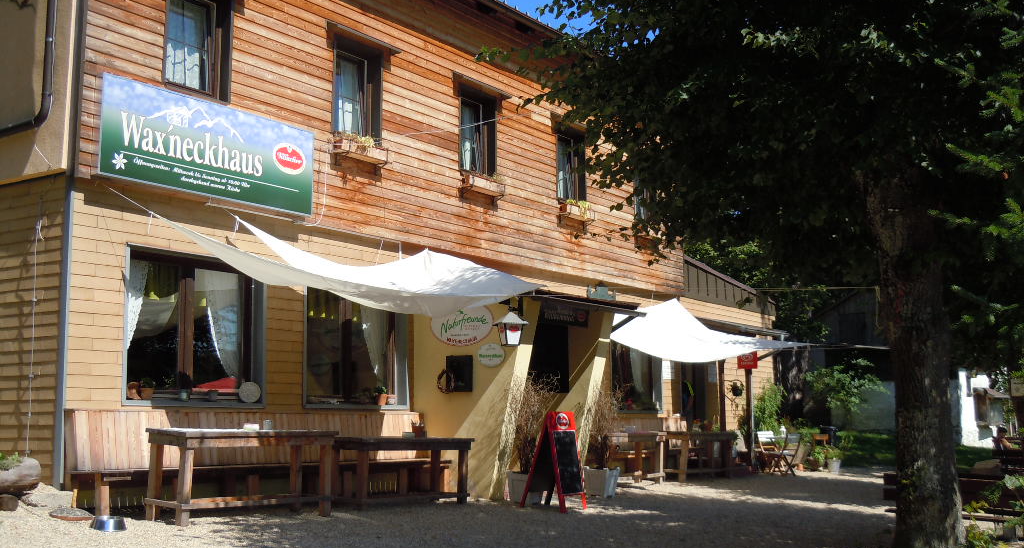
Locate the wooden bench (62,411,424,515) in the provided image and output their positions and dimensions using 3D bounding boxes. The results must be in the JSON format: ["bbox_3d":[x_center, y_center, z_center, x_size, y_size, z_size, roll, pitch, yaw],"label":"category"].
[{"bbox_3d":[-2.443,1.993,12.569,0.540,0.972,5.060,-6,-10,36],"label":"wooden bench"}]

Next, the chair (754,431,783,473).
[{"bbox_3d":[4.958,3.431,22.300,0.420,0.830,0.480,4,-9,-33],"label":"chair"}]

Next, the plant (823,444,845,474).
[{"bbox_3d":[6.475,3.725,23.242,0.380,0.560,0.380,-6,-10,36],"label":"plant"}]

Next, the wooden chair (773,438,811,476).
[{"bbox_3d":[5.308,3.442,22.084,0.470,0.800,0.430,-4,-9,28],"label":"wooden chair"}]

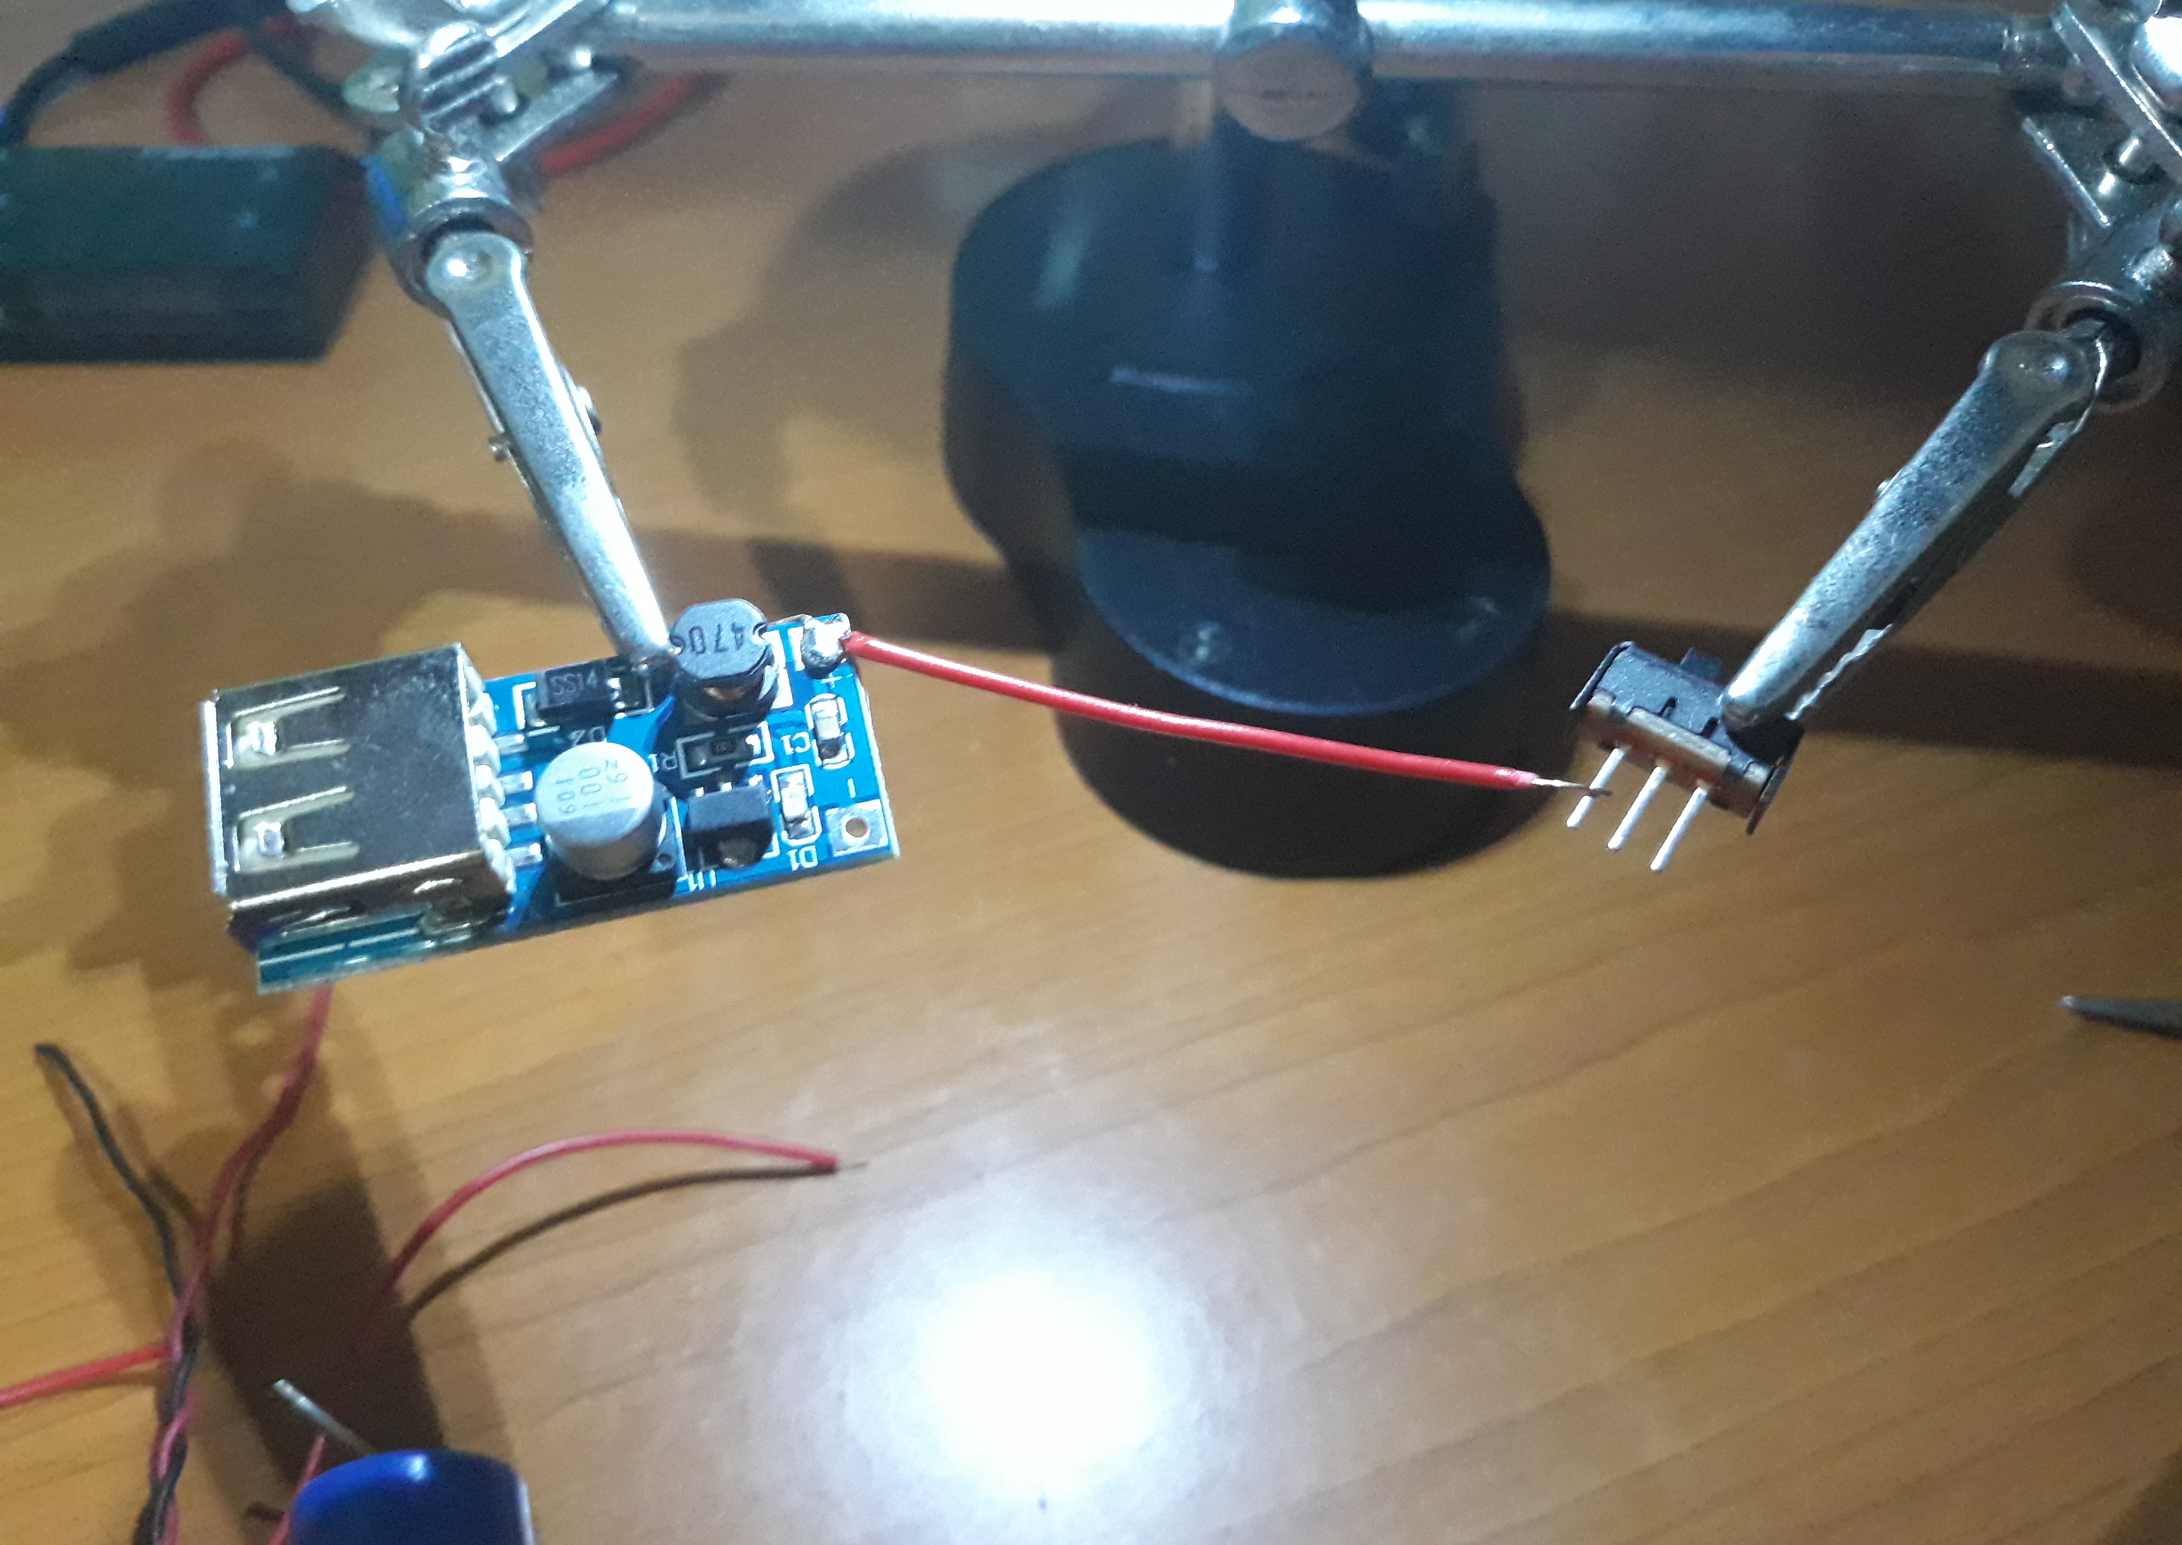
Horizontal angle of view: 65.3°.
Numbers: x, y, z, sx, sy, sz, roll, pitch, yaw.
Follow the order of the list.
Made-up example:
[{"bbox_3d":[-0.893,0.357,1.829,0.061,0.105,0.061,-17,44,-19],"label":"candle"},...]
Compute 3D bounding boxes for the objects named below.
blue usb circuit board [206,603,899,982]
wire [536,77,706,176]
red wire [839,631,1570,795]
[{"bbox_3d":[-0.029,0.000,0.094,0.035,0.008,0.016,-12,63,-10],"label":"blue usb circuit board"},{"bbox_3d":[-0.075,-0.104,0.274,0.006,0.004,0.038,26,54,23],"label":"wire"},{"bbox_3d":[0.007,-0.003,0.100,0.045,0.003,0.002,11,49,2],"label":"red wire"}]

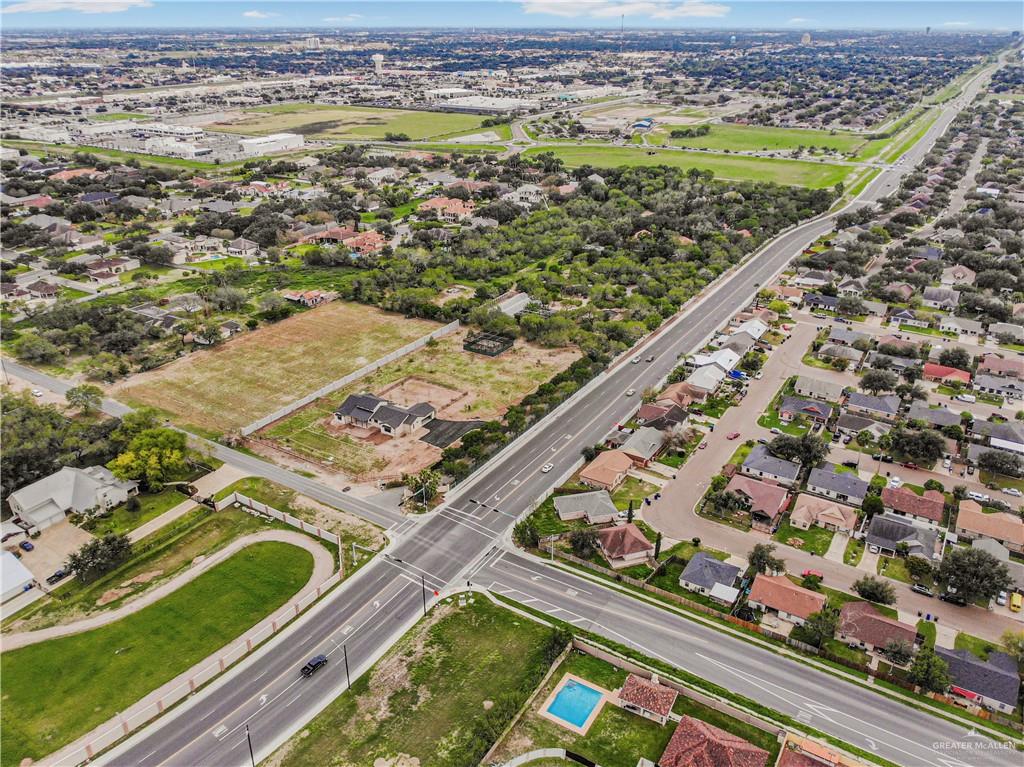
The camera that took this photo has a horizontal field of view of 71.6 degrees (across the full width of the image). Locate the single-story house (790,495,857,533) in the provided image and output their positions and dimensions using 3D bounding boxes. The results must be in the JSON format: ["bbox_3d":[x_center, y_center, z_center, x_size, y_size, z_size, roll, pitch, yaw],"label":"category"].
[{"bbox_3d":[86.395,36.561,196.227,15.100,4.900,12.800,15,30,27],"label":"single-story house"}]

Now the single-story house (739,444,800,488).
[{"bbox_3d":[80.070,24.370,216.770,14.800,4.800,14.200,16,31,29],"label":"single-story house"}]

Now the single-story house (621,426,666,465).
[{"bbox_3d":[42.340,19.230,226.930,10.000,4.800,16.800,16,31,28],"label":"single-story house"}]

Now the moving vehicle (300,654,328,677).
[{"bbox_3d":[-42.298,60.545,151.762,1.980,1.880,5.600,18,32,32],"label":"moving vehicle"}]

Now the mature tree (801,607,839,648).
[{"bbox_3d":[66.520,54.858,156.322,7.400,8.200,7.400,0,27,0],"label":"mature tree"}]

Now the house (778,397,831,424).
[{"bbox_3d":[102.981,9.555,249.804,15.900,4.800,11.800,15,31,27],"label":"house"}]

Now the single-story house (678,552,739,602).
[{"bbox_3d":[49.544,47.589,174.418,12.800,4.800,12.000,15,31,27],"label":"single-story house"}]

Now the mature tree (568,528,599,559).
[{"bbox_3d":[18.162,41.476,182.803,6.800,7.000,6.800,0,27,0],"label":"mature tree"}]

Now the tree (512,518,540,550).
[{"bbox_3d":[3.741,40.360,187.698,6.800,5.600,6.800,0,27,0],"label":"tree"}]

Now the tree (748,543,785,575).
[{"bbox_3d":[63.030,43.380,175.750,8.500,7.900,8.300,0,27,0],"label":"tree"}]

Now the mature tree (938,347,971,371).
[{"bbox_3d":[173.860,-9.730,278.860,10.800,9.600,10.600,0,27,0],"label":"mature tree"}]

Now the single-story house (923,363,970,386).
[{"bbox_3d":[168.669,-4.083,275.664,14.800,5.000,12.200,14,30,25],"label":"single-story house"}]

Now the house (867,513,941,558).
[{"bbox_3d":[103.759,40.542,188.404,15.400,4.900,15.700,16,31,28],"label":"house"}]

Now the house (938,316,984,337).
[{"bbox_3d":[203.450,-26.885,320.874,16.100,5.000,13.000,14,30,25],"label":"house"}]

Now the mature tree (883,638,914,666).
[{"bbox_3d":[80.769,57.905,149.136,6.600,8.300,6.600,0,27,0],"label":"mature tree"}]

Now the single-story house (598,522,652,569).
[{"bbox_3d":[29.268,41.439,186.304,11.600,5.000,11.400,-8,28,-16],"label":"single-story house"}]

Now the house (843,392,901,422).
[{"bbox_3d":[129.651,6.597,254.400,16.400,5.000,13.300,14,30,25],"label":"house"}]

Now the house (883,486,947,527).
[{"bbox_3d":[113.814,33.312,201.533,15.200,5.000,14.500,14,30,25],"label":"house"}]

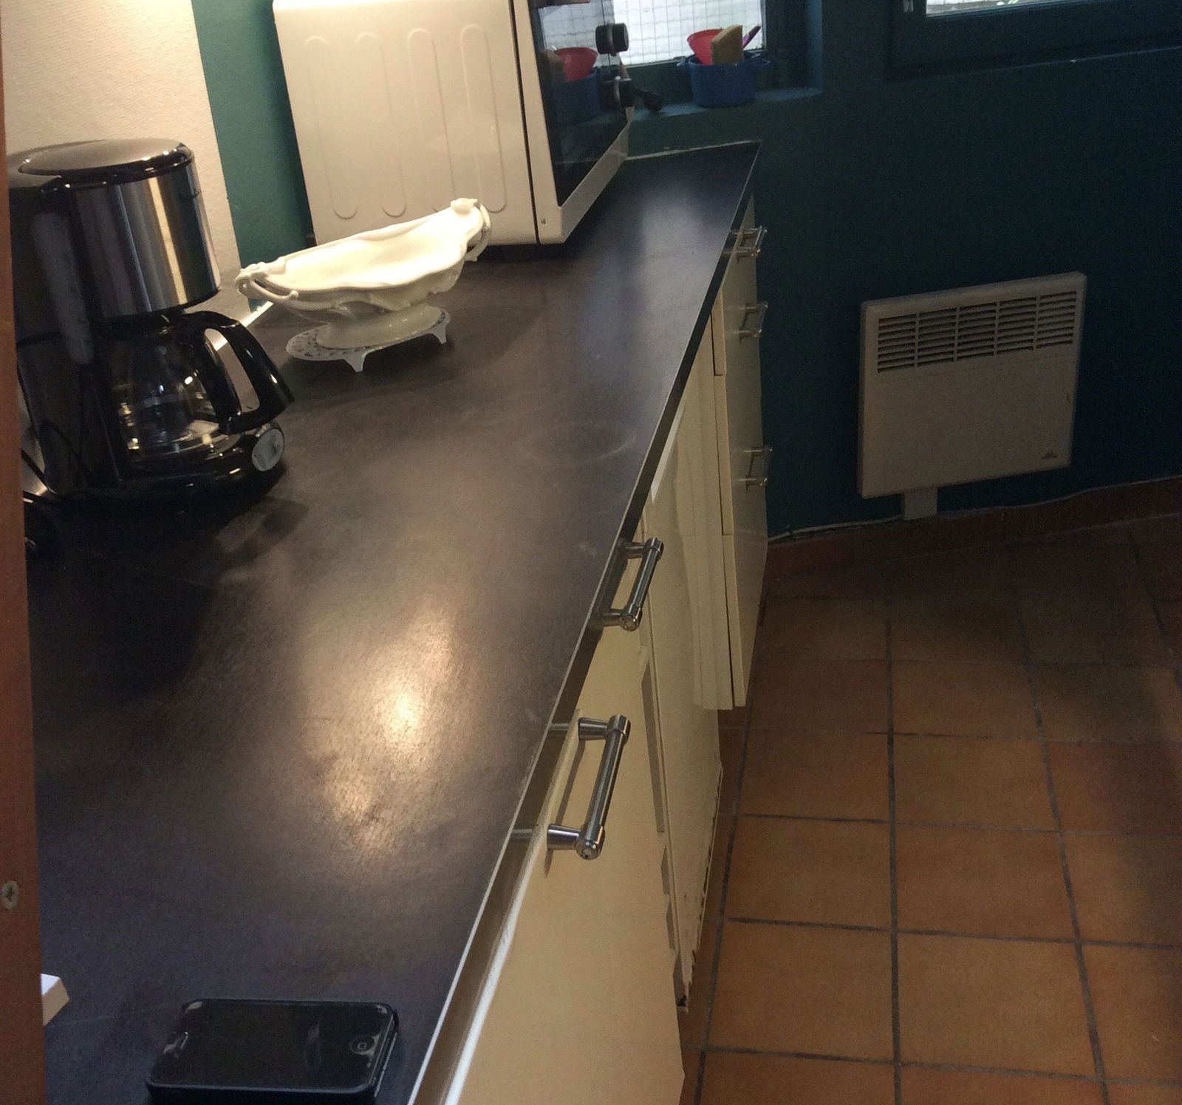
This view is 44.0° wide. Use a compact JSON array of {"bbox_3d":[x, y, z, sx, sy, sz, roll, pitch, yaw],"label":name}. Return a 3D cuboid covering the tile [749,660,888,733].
[{"bbox_3d":[0.420,0.264,2.667,0.244,0.012,0.244,1,27,11],"label":"tile"}]

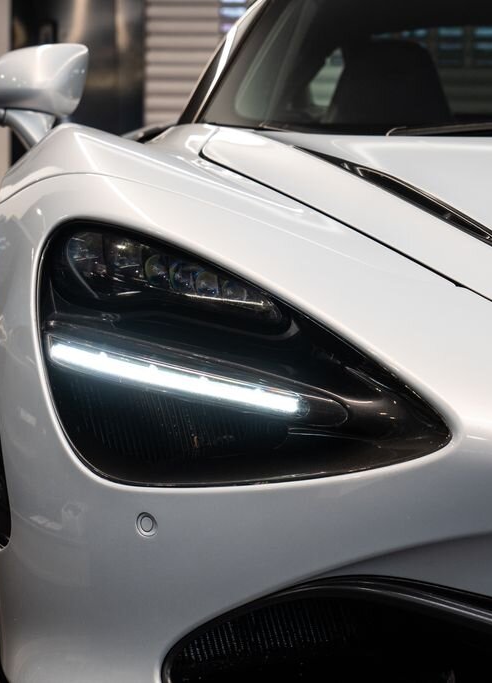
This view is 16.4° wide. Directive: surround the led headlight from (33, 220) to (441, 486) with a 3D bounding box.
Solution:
[{"bbox_3d":[-0.020,0.011,1.735,0.410,0.265,0.340,1,4,9],"label":"led headlight"}]

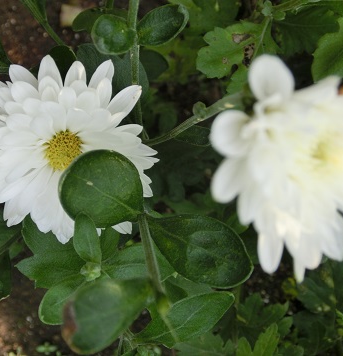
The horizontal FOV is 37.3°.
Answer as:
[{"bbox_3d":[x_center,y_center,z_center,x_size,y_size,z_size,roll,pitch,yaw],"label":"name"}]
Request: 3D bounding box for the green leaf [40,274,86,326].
[{"bbox_3d":[-0.042,0.048,0.200,0.023,0.008,0.014,-44,82,-8],"label":"green leaf"}]

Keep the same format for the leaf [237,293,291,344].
[{"bbox_3d":[0.053,0.080,0.290,0.029,0.011,0.030,18,74,5],"label":"leaf"}]

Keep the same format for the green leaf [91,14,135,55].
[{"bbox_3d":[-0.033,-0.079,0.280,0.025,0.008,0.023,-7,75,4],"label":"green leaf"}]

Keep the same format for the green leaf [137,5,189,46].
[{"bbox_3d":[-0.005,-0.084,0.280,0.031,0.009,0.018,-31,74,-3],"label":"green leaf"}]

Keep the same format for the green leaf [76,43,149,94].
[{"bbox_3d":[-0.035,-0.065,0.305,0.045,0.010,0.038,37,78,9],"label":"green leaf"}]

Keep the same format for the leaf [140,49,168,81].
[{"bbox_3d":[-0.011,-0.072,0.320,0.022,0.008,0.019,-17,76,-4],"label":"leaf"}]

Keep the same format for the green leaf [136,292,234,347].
[{"bbox_3d":[0.006,0.059,0.215,0.043,0.009,0.019,-24,77,-6],"label":"green leaf"}]

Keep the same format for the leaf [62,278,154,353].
[{"bbox_3d":[-0.019,0.040,0.150,0.029,0.009,0.017,-37,81,-7],"label":"leaf"}]

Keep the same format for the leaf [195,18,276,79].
[{"bbox_3d":[0.033,-0.062,0.250,0.039,0.012,0.030,-23,80,-4],"label":"leaf"}]

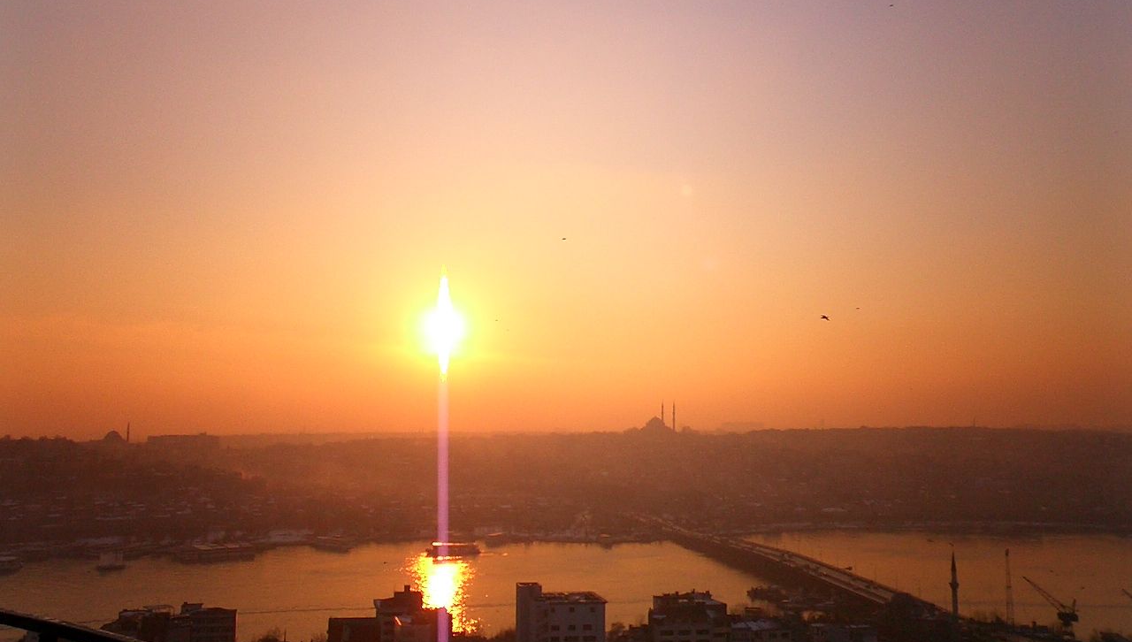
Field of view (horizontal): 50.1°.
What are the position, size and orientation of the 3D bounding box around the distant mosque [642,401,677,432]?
[{"bbox_3d":[166.600,172.100,2140.000,48.000,62.000,58.000,1,-5,-16],"label":"distant mosque"}]

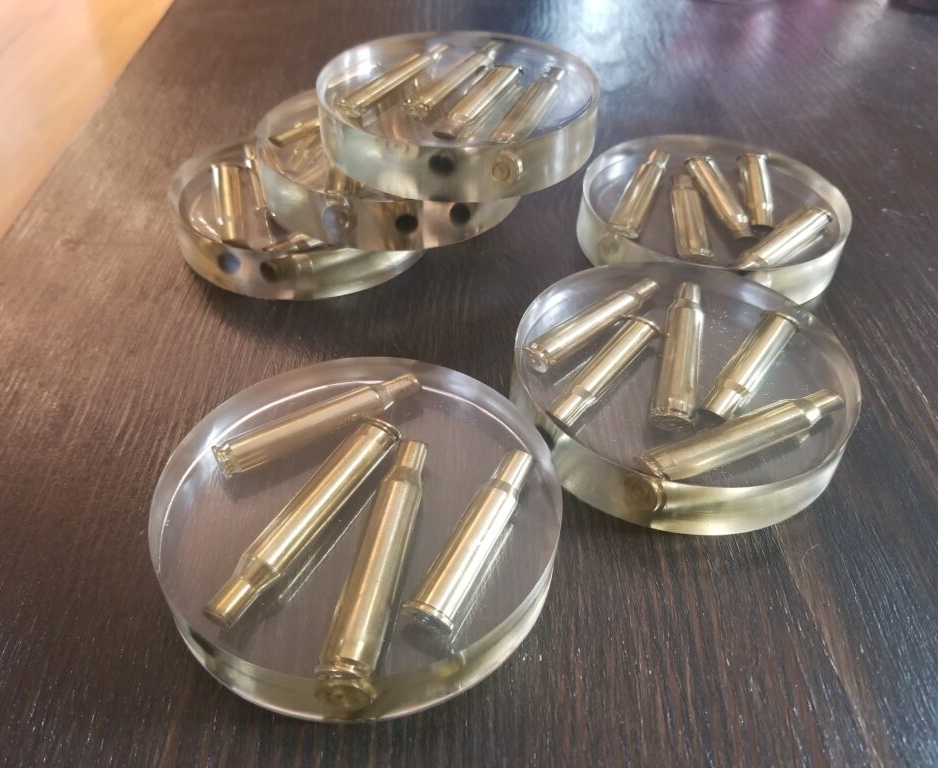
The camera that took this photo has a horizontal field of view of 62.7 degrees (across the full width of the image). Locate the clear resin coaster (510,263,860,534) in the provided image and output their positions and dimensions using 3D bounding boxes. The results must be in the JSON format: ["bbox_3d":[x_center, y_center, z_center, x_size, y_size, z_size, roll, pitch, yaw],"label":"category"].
[{"bbox_3d":[0.062,-0.001,0.228,0.097,0.019,0.097,1,43,0],"label":"clear resin coaster"}]

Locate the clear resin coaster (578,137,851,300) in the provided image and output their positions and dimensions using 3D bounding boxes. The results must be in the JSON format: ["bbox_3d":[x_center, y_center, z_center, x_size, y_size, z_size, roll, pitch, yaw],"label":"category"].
[{"bbox_3d":[0.092,-0.064,0.296,0.099,0.019,0.099,1,43,-1],"label":"clear resin coaster"}]

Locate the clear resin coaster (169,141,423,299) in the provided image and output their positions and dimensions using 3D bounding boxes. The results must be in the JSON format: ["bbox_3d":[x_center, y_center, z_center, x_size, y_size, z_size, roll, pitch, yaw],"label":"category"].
[{"bbox_3d":[-0.062,-0.069,0.297,0.096,0.019,0.096,1,43,0],"label":"clear resin coaster"}]

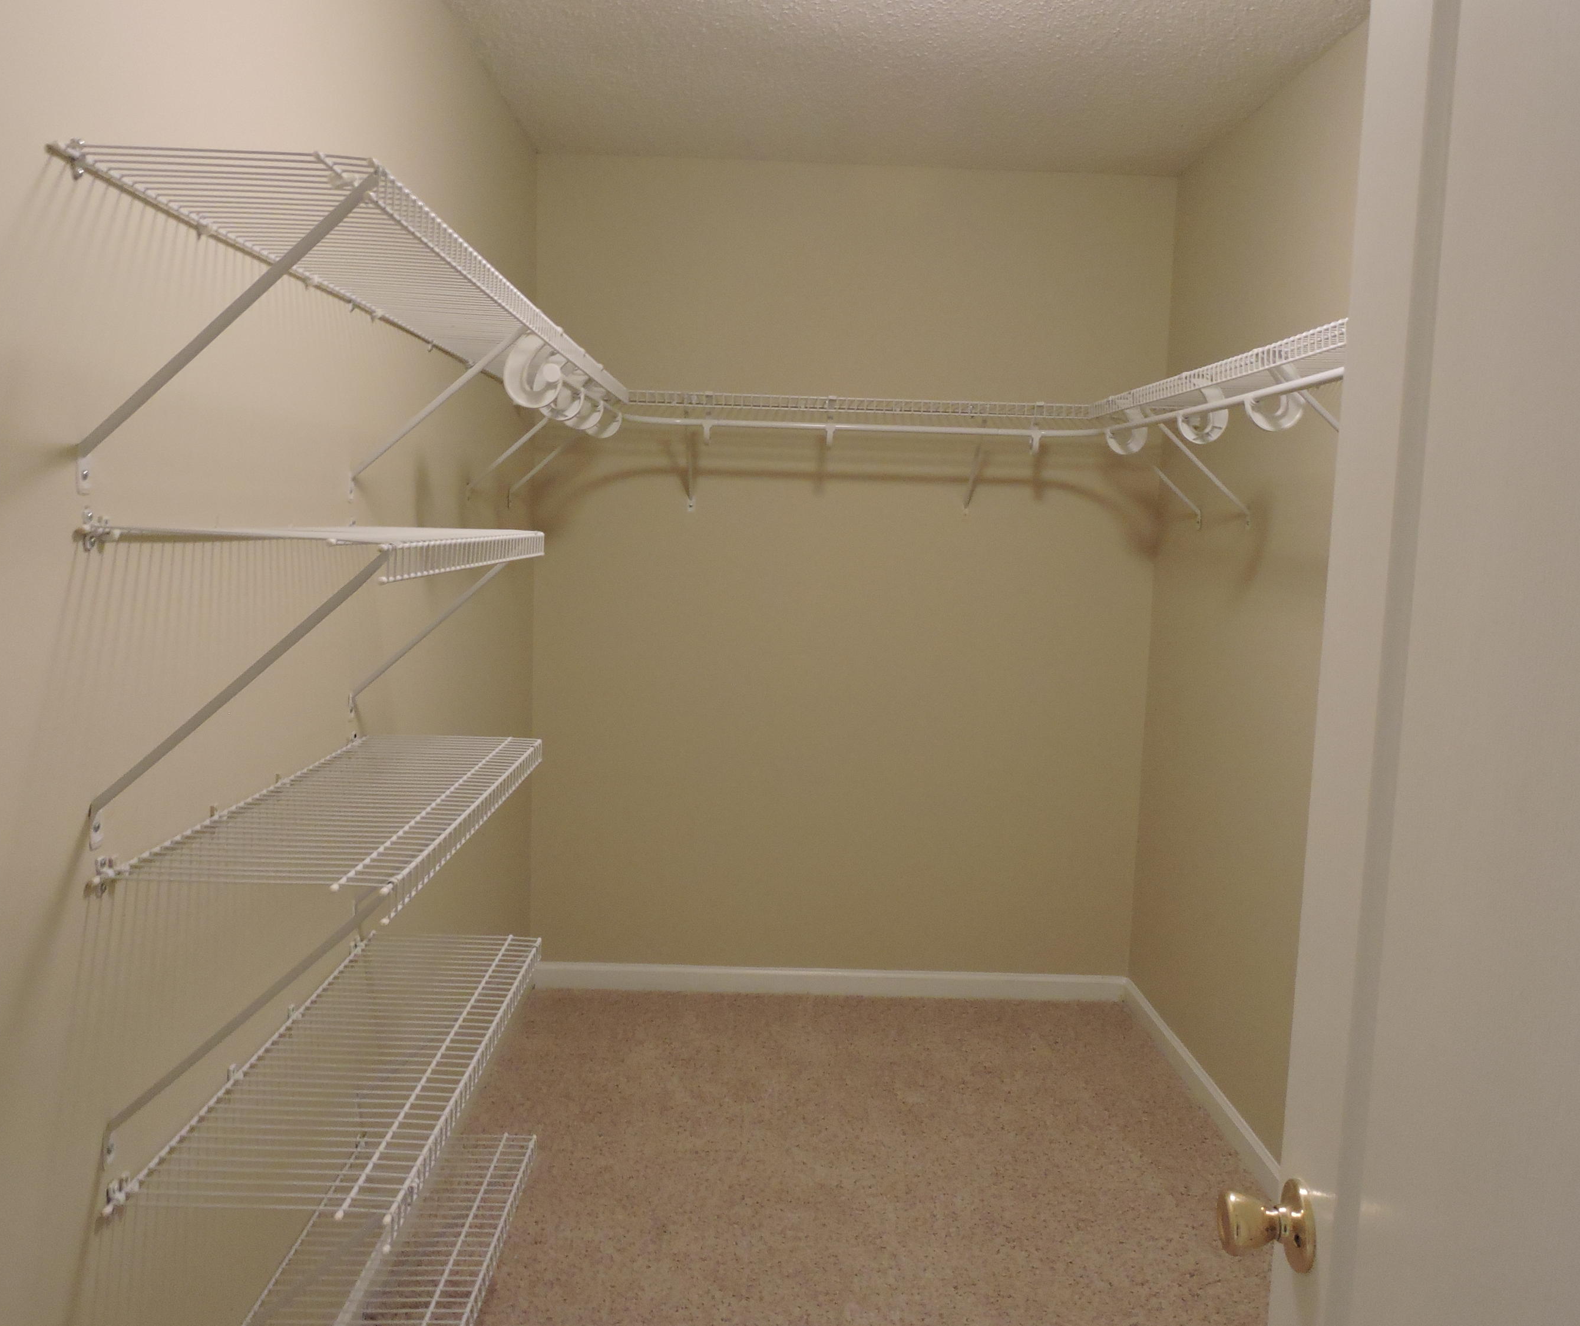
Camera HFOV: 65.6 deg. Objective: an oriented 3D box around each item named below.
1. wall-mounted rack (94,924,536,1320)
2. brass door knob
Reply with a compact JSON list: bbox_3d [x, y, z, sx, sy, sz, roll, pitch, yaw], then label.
[{"bbox_3d":[-0.592,0.700,1.761,0.307,0.354,0.881,2,7,-1],"label":"wall-mounted rack"},{"bbox_3d":[0.355,0.420,0.919,0.059,0.066,0.066,2,7,3],"label":"brass door knob"}]

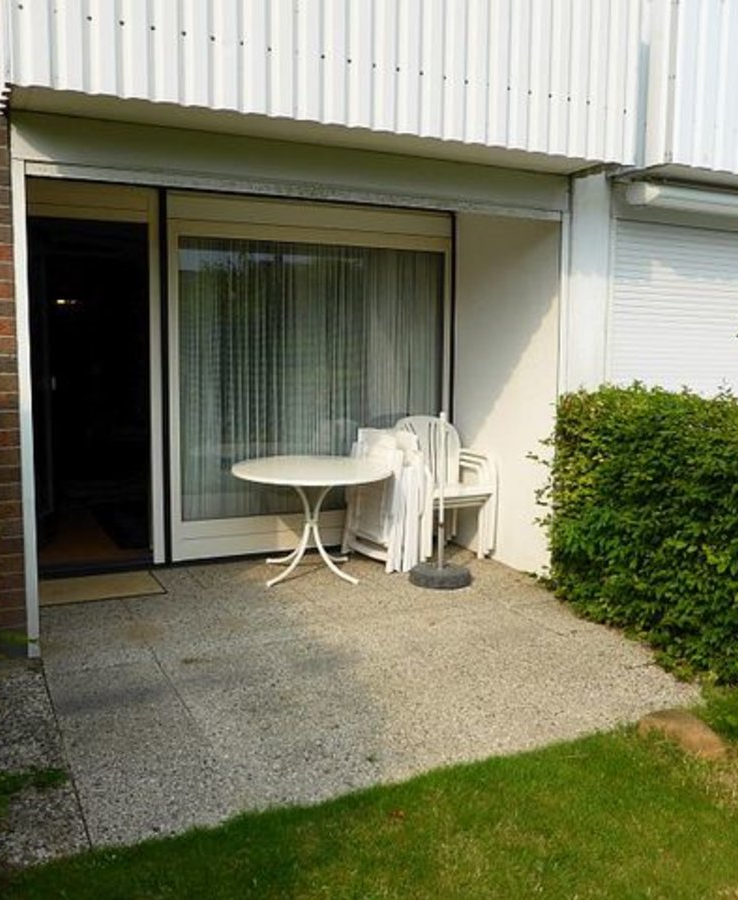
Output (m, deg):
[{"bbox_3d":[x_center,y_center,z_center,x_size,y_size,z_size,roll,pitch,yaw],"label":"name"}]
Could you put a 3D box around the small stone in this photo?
[{"bbox_3d":[1.180,1.053,3.103,0.210,0.110,0.320,-2,6,-20],"label":"small stone"}]

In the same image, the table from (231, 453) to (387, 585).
[{"bbox_3d":[-0.375,0.438,5.318,1.000,0.690,1.000,0,6,0],"label":"table"}]

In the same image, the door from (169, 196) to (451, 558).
[{"bbox_3d":[-0.325,-0.491,5.776,2.089,2.383,0.100,-3,7,-25],"label":"door"}]

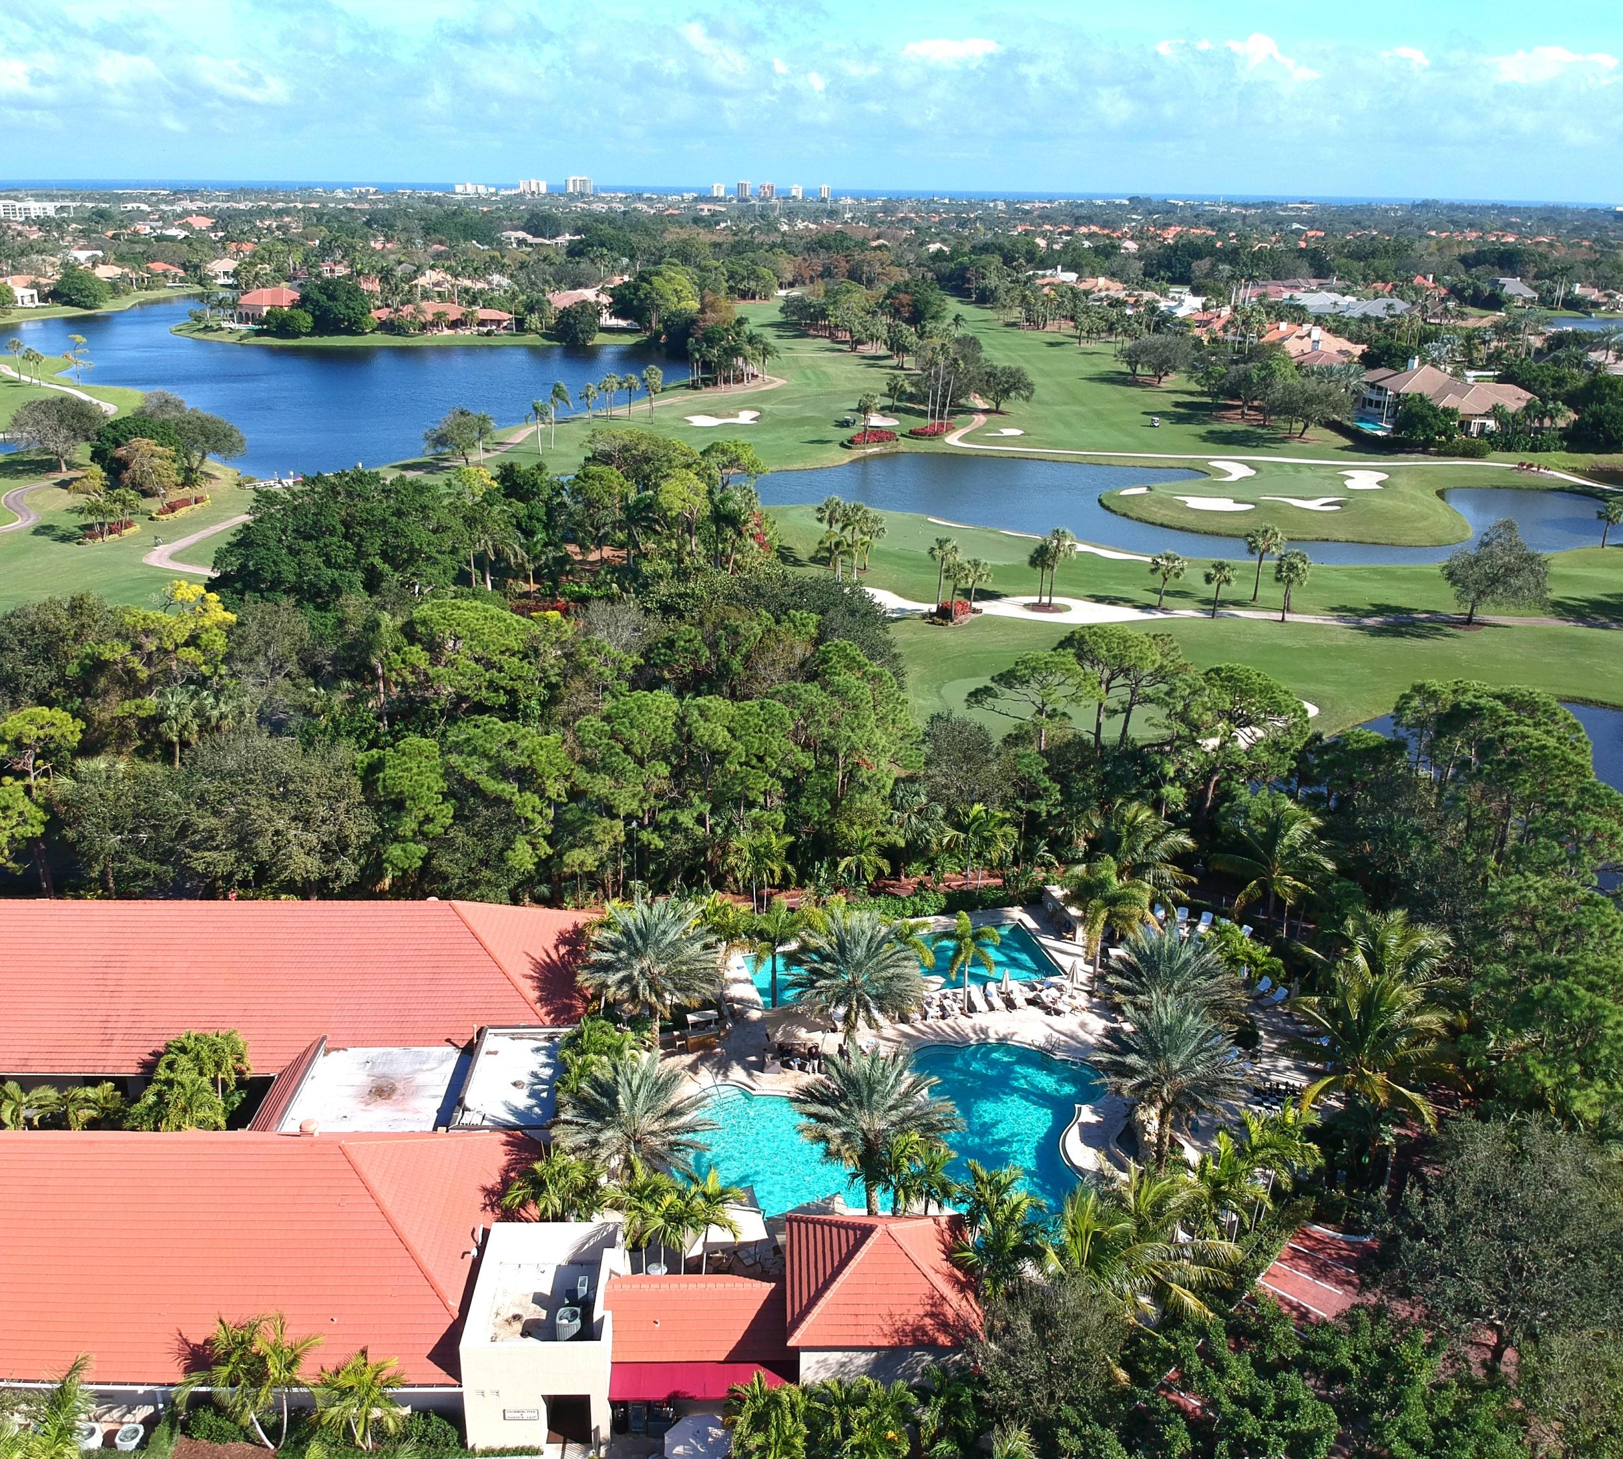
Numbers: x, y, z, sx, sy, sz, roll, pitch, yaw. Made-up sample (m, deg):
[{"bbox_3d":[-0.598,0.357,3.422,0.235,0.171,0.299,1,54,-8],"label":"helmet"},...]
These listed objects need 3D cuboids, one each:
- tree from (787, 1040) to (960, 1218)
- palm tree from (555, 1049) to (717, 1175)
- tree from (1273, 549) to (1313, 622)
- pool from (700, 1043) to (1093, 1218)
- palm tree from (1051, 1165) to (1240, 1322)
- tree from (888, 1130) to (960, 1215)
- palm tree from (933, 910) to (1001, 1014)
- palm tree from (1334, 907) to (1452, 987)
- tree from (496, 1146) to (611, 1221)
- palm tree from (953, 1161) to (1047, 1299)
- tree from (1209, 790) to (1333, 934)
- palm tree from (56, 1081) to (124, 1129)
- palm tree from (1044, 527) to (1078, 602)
[{"bbox_3d":[2.937,18.531,62.636,7.700,8.400,7.700,1,21,0],"label":"tree"},{"bbox_3d":[-7.731,18.649,62.067,7.300,8.300,7.300,1,21,0],"label":"palm tree"},{"bbox_3d":[53.002,-15.910,155.283,4.200,8.300,4.200,1,21,0],"label":"tree"},{"bbox_3d":[4.062,19.096,65.821,20.300,1.200,14.000,1,21,0],"label":"pool"},{"bbox_3d":[12.905,21.360,55.547,8.200,8.500,8.200,1,21,0],"label":"palm tree"},{"bbox_3d":[4.784,19.660,60.226,3.050,4.990,3.050,1,21,0],"label":"tree"},{"bbox_3d":[8.155,12.373,74.034,3.504,5.949,3.399,1,21,0],"label":"palm tree"},{"bbox_3d":[30.739,14.013,74.700,7.200,8.900,7.200,1,21,0],"label":"palm tree"},{"bbox_3d":[-10.139,19.202,55.859,4.301,5.823,4.172,1,21,0],"label":"tree"},{"bbox_3d":[7.203,19.568,54.095,3.592,6.810,3.484,1,21,0],"label":"palm tree"},{"bbox_3d":[28.624,9.127,86.999,7.900,9.100,7.900,1,21,0],"label":"tree"},{"bbox_3d":[-32.735,17.298,63.914,3.109,3.068,3.016,1,21,0],"label":"palm tree"},{"bbox_3d":[27.116,-17.491,152.274,3.190,8.430,3.190,1,21,0],"label":"palm tree"}]

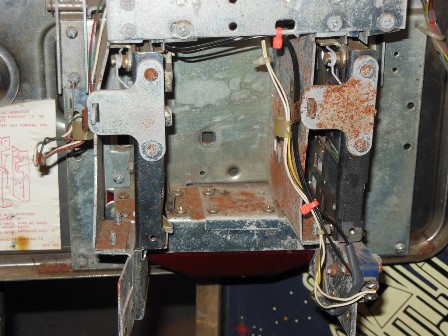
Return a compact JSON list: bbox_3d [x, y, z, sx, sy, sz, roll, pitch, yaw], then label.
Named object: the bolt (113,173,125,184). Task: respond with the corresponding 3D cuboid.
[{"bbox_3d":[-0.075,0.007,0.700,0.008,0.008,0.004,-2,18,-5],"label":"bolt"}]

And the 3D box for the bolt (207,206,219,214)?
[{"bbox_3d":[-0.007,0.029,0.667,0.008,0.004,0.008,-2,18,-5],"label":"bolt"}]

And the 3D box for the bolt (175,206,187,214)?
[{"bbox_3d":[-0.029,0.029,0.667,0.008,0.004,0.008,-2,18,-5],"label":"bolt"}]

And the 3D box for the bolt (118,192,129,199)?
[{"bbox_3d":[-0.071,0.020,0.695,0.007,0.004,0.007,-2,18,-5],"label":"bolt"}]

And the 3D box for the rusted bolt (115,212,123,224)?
[{"bbox_3d":[-0.069,0.033,0.645,0.005,0.008,0.005,-2,18,-5],"label":"rusted bolt"}]

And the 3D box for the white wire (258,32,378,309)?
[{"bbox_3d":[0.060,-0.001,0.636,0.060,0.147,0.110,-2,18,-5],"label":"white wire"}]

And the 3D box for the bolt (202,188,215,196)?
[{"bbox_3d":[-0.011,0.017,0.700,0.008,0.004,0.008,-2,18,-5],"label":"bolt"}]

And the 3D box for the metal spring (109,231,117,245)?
[{"bbox_3d":[-0.069,0.043,0.615,0.005,0.009,0.005,-2,18,-5],"label":"metal spring"}]

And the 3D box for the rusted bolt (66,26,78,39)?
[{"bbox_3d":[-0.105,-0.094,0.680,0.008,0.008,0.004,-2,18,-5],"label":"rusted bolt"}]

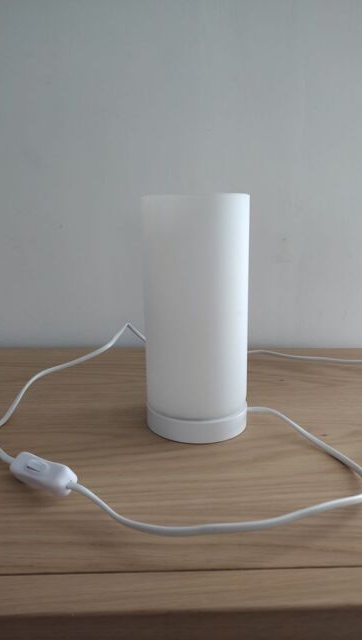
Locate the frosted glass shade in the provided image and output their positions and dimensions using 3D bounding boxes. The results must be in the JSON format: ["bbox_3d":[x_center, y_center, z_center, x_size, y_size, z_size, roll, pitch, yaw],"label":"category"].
[{"bbox_3d":[0.015,-0.006,0.459,0.099,0.219,0.099,-1,13,0],"label":"frosted glass shade"}]

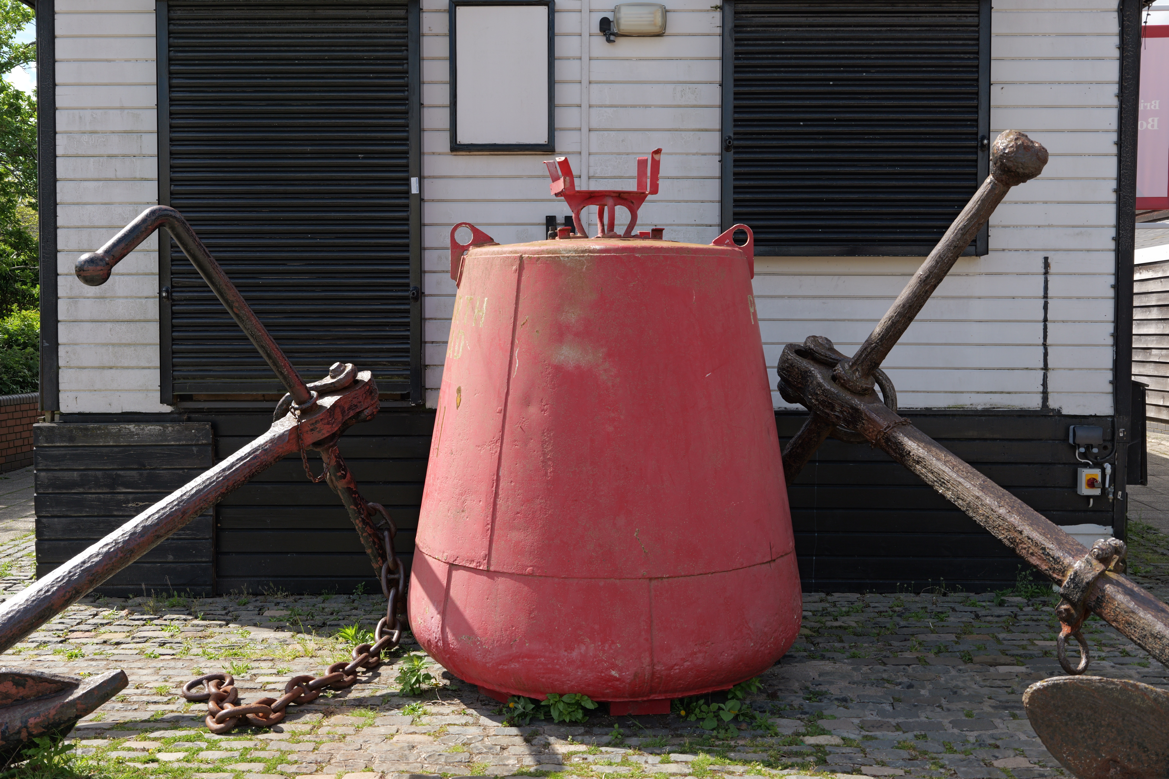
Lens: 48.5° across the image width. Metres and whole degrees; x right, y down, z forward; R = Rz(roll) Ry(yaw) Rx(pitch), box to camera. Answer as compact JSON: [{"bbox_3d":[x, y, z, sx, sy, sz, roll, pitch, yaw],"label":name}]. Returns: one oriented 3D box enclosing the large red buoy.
[{"bbox_3d":[0.085,0.122,5.510,1.650,2.250,1.650,0,2,0],"label":"large red buoy"}]

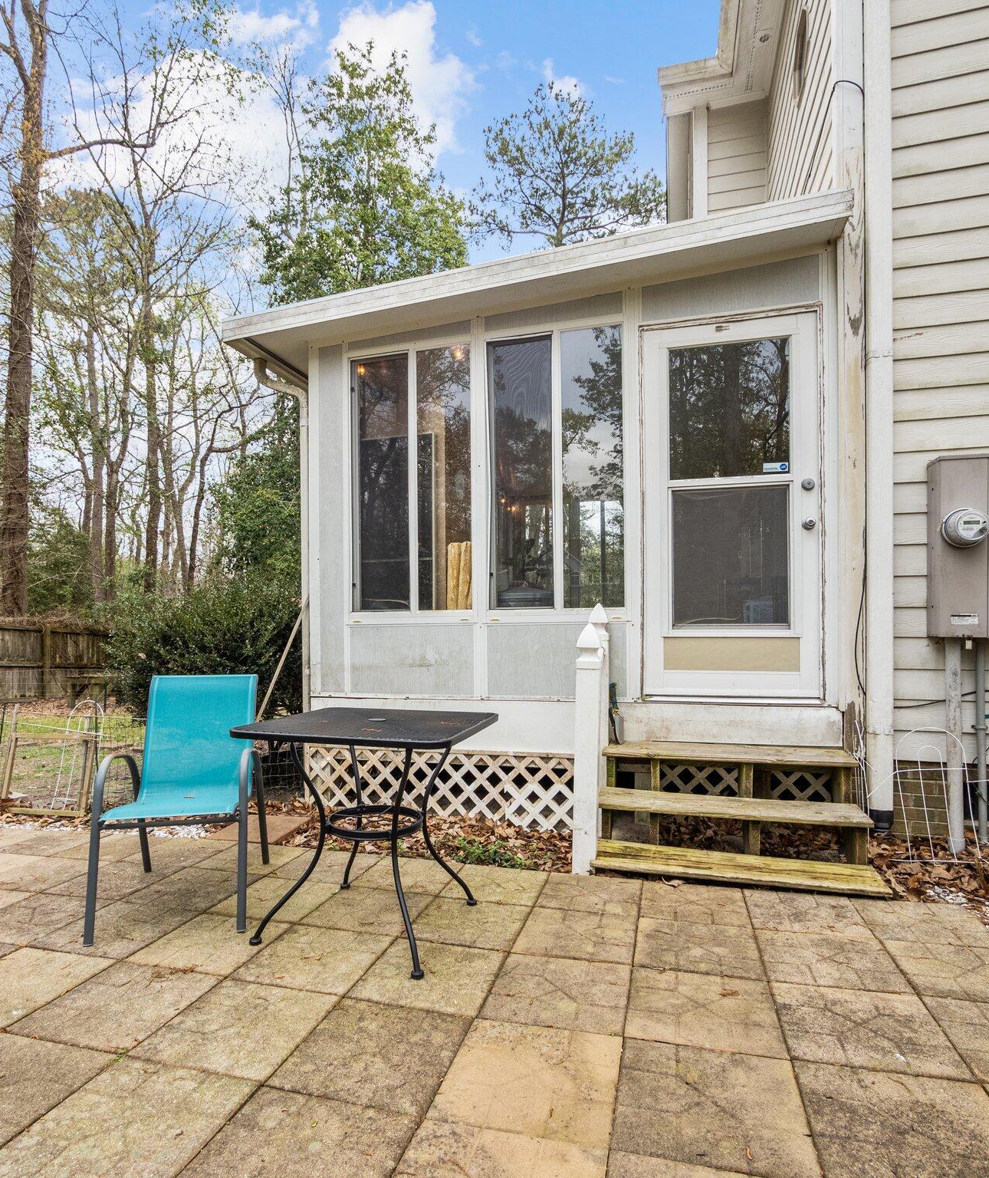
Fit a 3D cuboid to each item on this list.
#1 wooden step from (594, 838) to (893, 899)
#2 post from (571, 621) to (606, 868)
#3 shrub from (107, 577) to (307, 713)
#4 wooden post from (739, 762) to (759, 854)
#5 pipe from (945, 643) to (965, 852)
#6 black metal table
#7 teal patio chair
[{"bbox_3d":[1.070,1.262,2.885,1.210,0.038,0.285,-1,-2,15],"label":"wooden step"},{"bbox_3d":[0.428,0.715,2.890,0.105,1.140,0.105,-1,-2,15],"label":"post"},{"bbox_3d":[-3.200,0.620,7.200,2.100,1.500,1.800,0,-2,-12],"label":"shrub"},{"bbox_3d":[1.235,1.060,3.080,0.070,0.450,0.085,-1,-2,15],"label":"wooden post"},{"bbox_3d":[2.210,0.755,3.050,0.062,1.030,0.062,-1,-2,15],"label":"pipe"},{"bbox_3d":[-0.435,0.860,2.370,0.780,0.730,0.700,-1,-2,13],"label":"black metal table"},{"bbox_3d":[-1.225,0.795,2.560,0.560,0.870,0.670,0,-2,-13],"label":"teal patio chair"}]

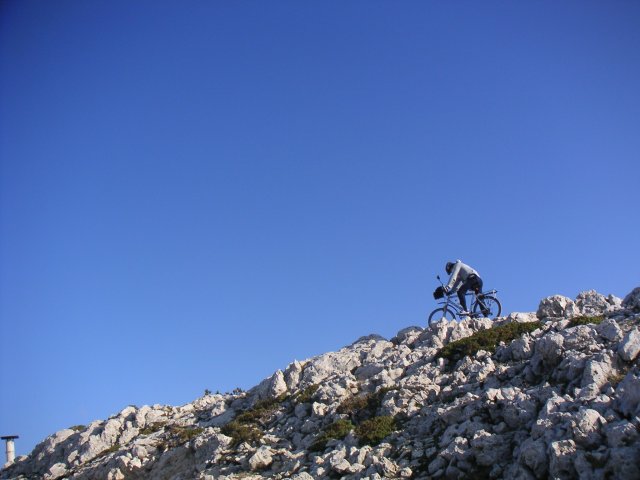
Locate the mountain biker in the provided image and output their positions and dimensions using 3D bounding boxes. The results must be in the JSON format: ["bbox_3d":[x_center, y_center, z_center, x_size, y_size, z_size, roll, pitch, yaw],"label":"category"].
[{"bbox_3d":[3.477,1.167,16.294,1.020,1.330,0.550,-12,-14,13],"label":"mountain biker"}]

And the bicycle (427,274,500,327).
[{"bbox_3d":[3.365,1.512,16.289,1.760,1.280,0.620,-17,-15,12],"label":"bicycle"}]

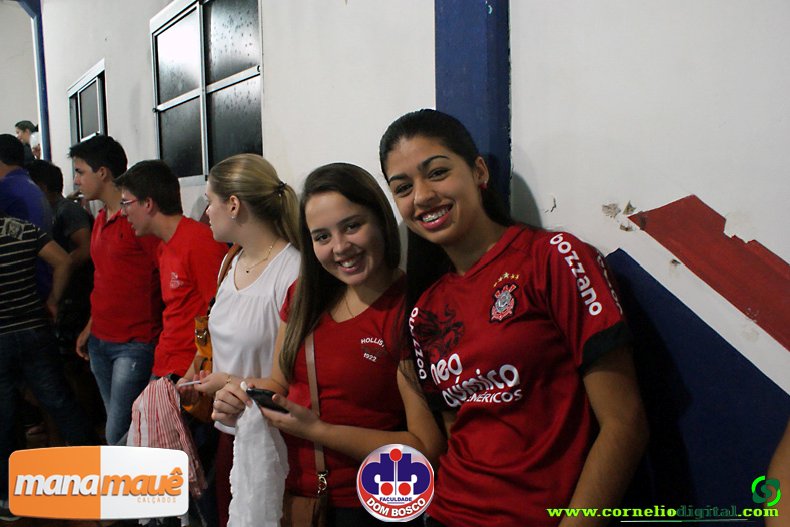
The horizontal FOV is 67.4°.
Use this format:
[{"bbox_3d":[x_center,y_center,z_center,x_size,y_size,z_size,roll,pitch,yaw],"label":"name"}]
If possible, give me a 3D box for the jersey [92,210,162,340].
[{"bbox_3d":[-1.060,0.040,2.420,0.410,0.580,0.260,4,8,29],"label":"jersey"}]

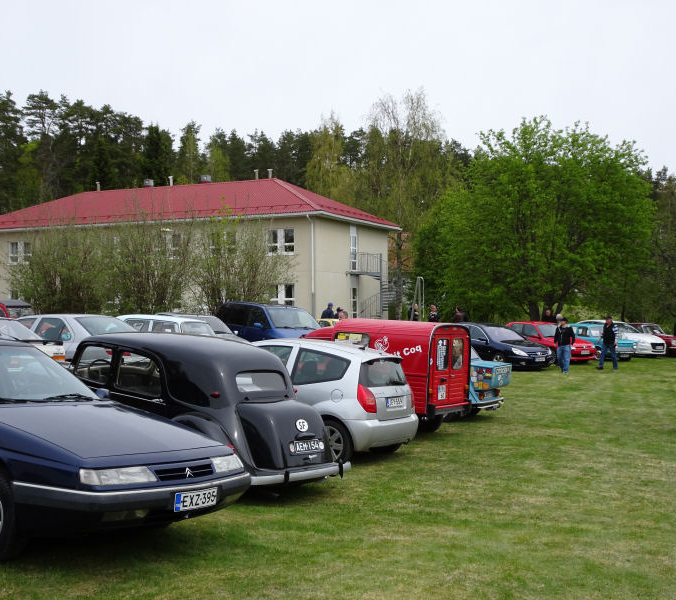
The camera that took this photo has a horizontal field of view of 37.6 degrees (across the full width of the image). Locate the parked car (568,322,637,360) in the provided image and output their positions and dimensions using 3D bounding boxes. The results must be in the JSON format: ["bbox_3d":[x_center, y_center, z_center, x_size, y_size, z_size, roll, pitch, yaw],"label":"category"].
[{"bbox_3d":[9.637,1.555,37.708,1.530,1.390,3.850,2,-1,-23],"label":"parked car"}]

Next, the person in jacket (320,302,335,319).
[{"bbox_3d":[-0.390,0.990,39.000,0.420,1.740,0.500,1,-1,-37],"label":"person in jacket"}]

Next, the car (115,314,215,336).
[{"bbox_3d":[-4.232,1.010,22.009,3.900,1.440,1.560,1,-1,32],"label":"car"}]

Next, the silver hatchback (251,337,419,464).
[{"bbox_3d":[-0.782,1.250,13.409,3.670,1.460,1.660,1,-1,30],"label":"silver hatchback"}]

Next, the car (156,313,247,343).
[{"bbox_3d":[-3.982,1.055,26.309,4.250,1.430,1.720,1,-1,39],"label":"car"}]

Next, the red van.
[{"bbox_3d":[0.152,1.190,16.861,3.900,1.800,1.500,1,-1,33],"label":"red van"}]

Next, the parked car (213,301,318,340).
[{"bbox_3d":[-1.490,1.020,26.400,1.880,1.750,4.650,1,-1,-33],"label":"parked car"}]

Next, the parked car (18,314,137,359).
[{"bbox_3d":[-5.350,0.970,18.750,4.440,1.390,1.755,-1,-1,31],"label":"parked car"}]

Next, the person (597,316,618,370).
[{"bbox_3d":[8.610,1.379,31.800,0.520,1.710,0.520,-1,-1,45],"label":"person"}]

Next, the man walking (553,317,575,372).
[{"bbox_3d":[6.870,1.396,30.300,0.620,1.720,0.400,0,-1,18],"label":"man walking"}]

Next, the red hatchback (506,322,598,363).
[{"bbox_3d":[7.217,1.530,35.208,1.690,1.380,4.030,2,-1,-31],"label":"red hatchback"}]

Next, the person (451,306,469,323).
[{"bbox_3d":[4.711,1.130,38.510,0.380,1.720,0.500,1,-1,5],"label":"person"}]

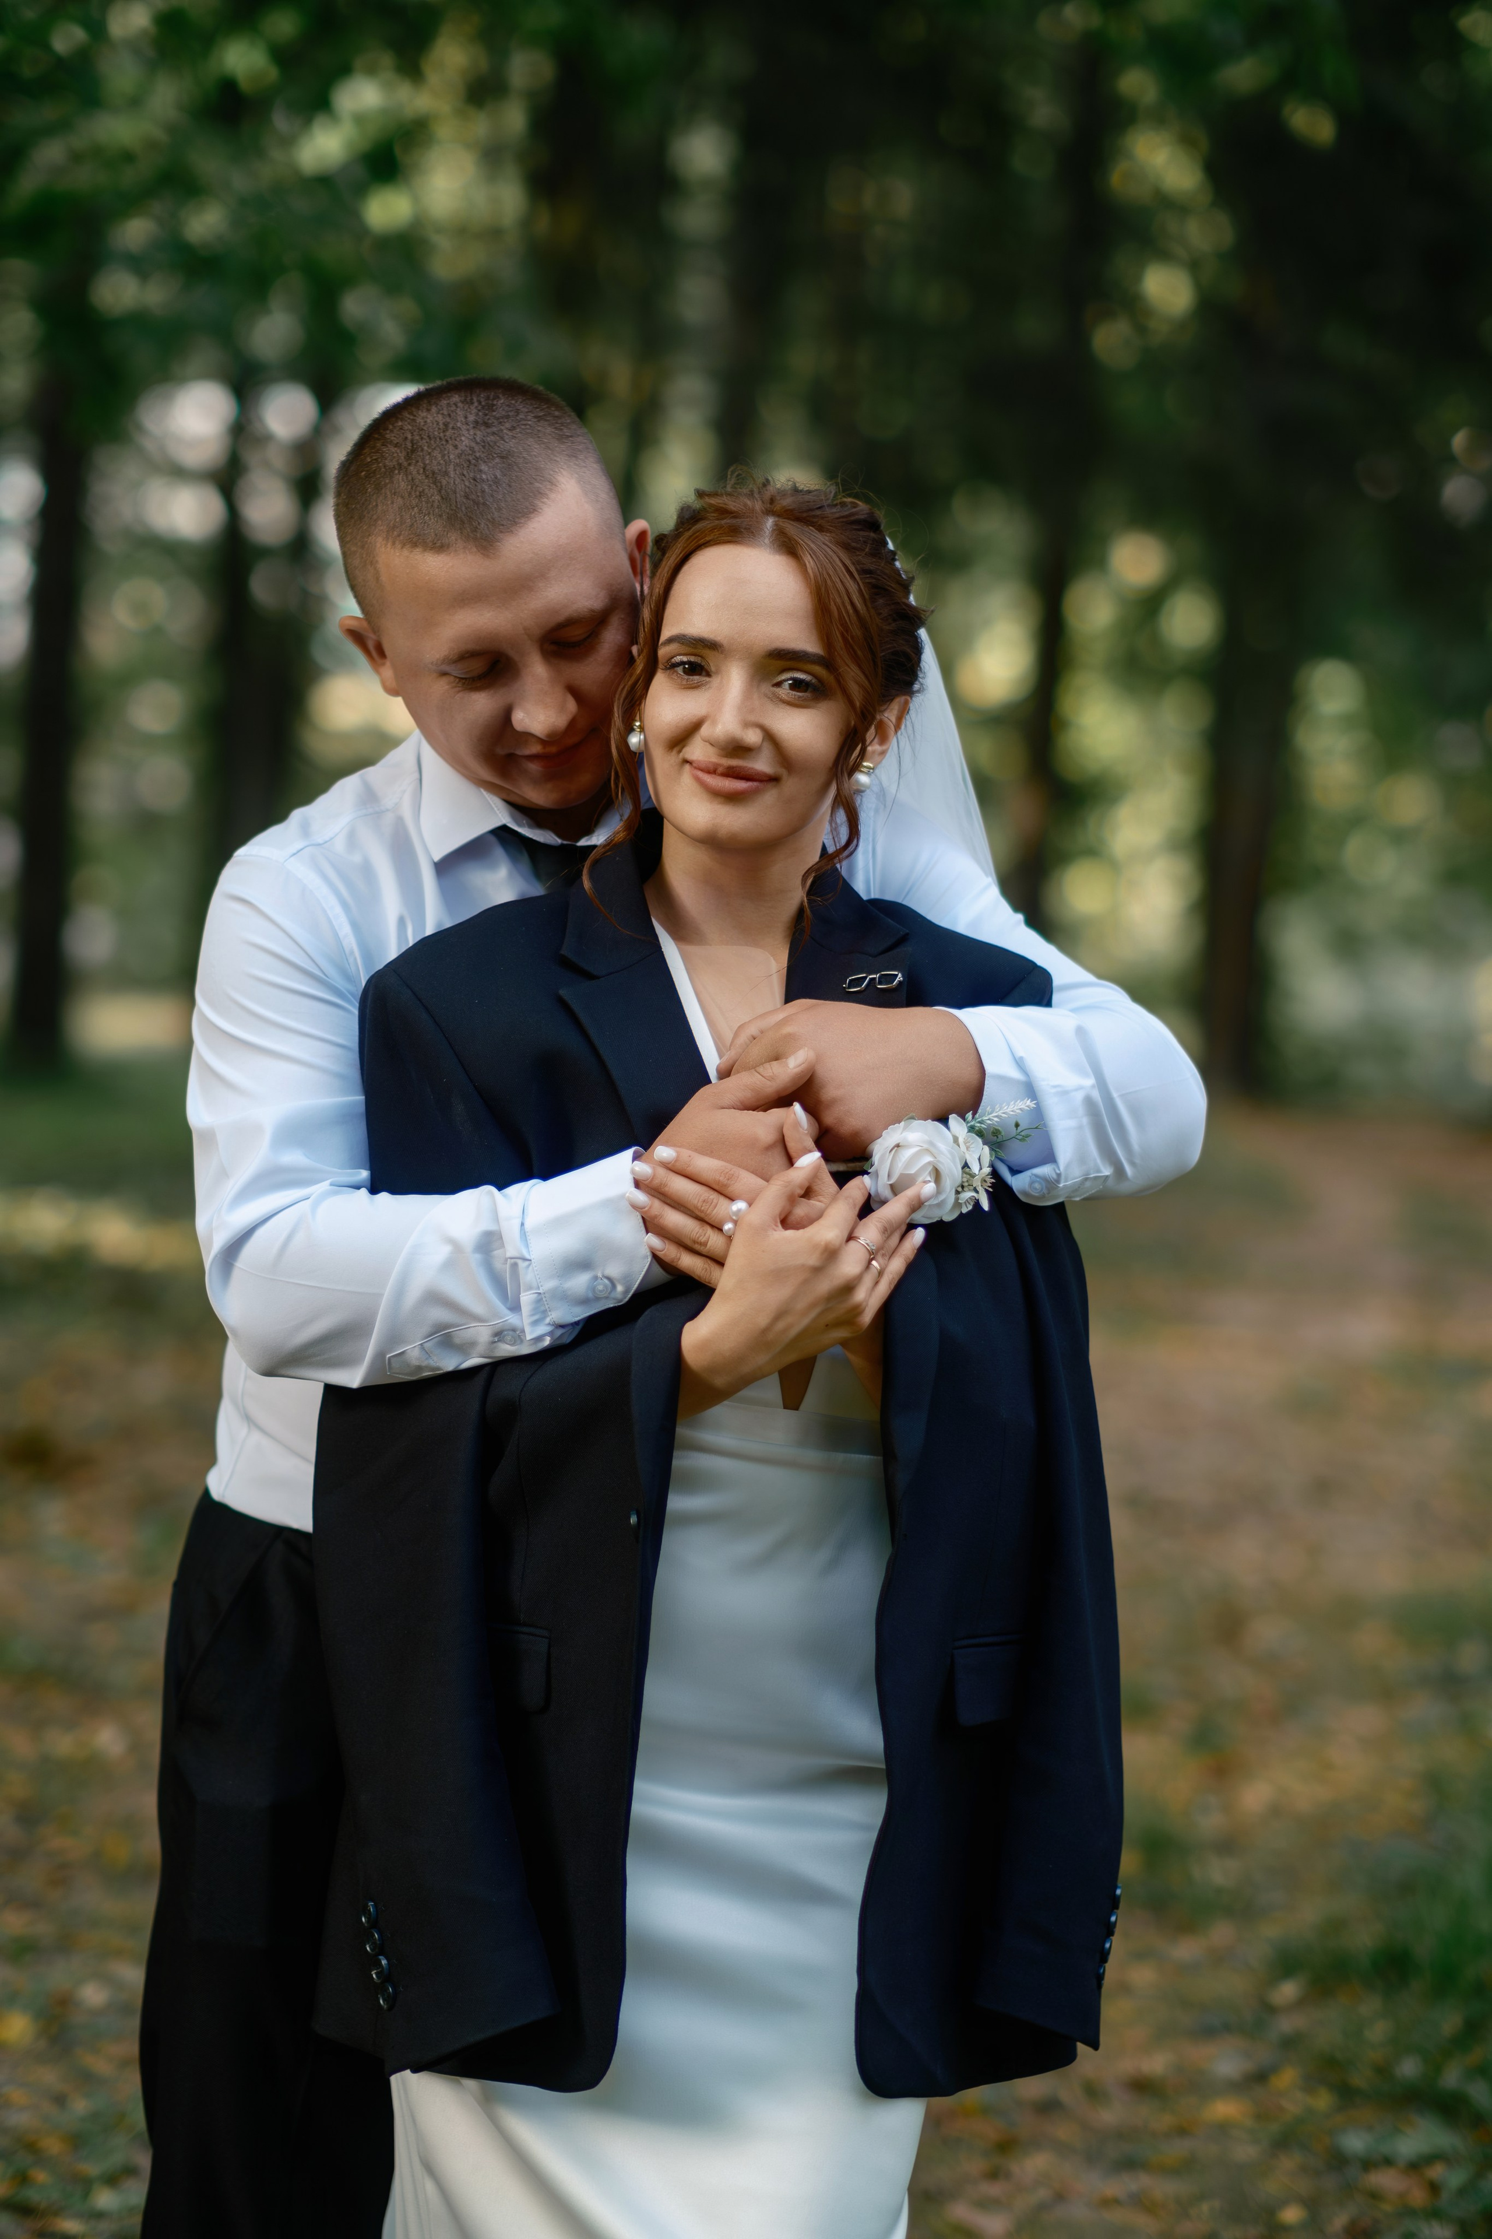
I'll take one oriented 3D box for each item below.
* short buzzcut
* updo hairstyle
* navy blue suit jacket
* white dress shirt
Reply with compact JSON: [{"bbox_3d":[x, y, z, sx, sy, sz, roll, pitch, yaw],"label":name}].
[{"bbox_3d":[-0.163,-0.362,3.160,0.168,0.160,0.195,-18,25,-6],"label":"short buzzcut"},{"bbox_3d":[0.008,-0.257,3.110,0.187,0.243,0.220,8,2,8],"label":"updo hairstyle"},{"bbox_3d":[-0.020,0.197,3.110,0.475,0.750,0.320,0,2,-6],"label":"navy blue suit jacket"},{"bbox_3d":[-0.035,0.004,3.140,0.585,0.485,0.460,0,2,-12],"label":"white dress shirt"}]

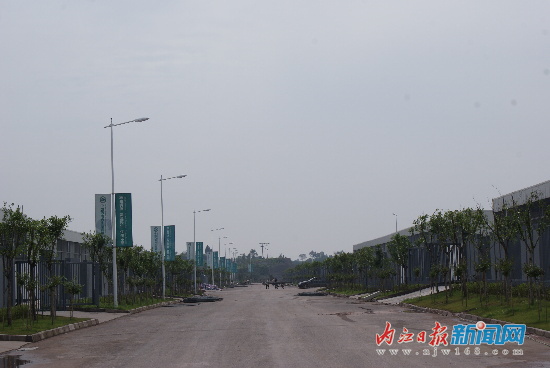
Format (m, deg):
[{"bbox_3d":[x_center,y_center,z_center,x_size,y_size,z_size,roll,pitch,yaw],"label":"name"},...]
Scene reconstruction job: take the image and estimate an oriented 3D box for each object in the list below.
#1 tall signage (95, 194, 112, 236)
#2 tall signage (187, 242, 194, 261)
[{"bbox_3d":[-9.080,1.970,66.400,0.850,2.830,0.080,-1,-4,-1],"label":"tall signage"},{"bbox_3d":[-9.901,8.320,148.000,0.830,2.830,0.080,-1,-4,-1],"label":"tall signage"}]

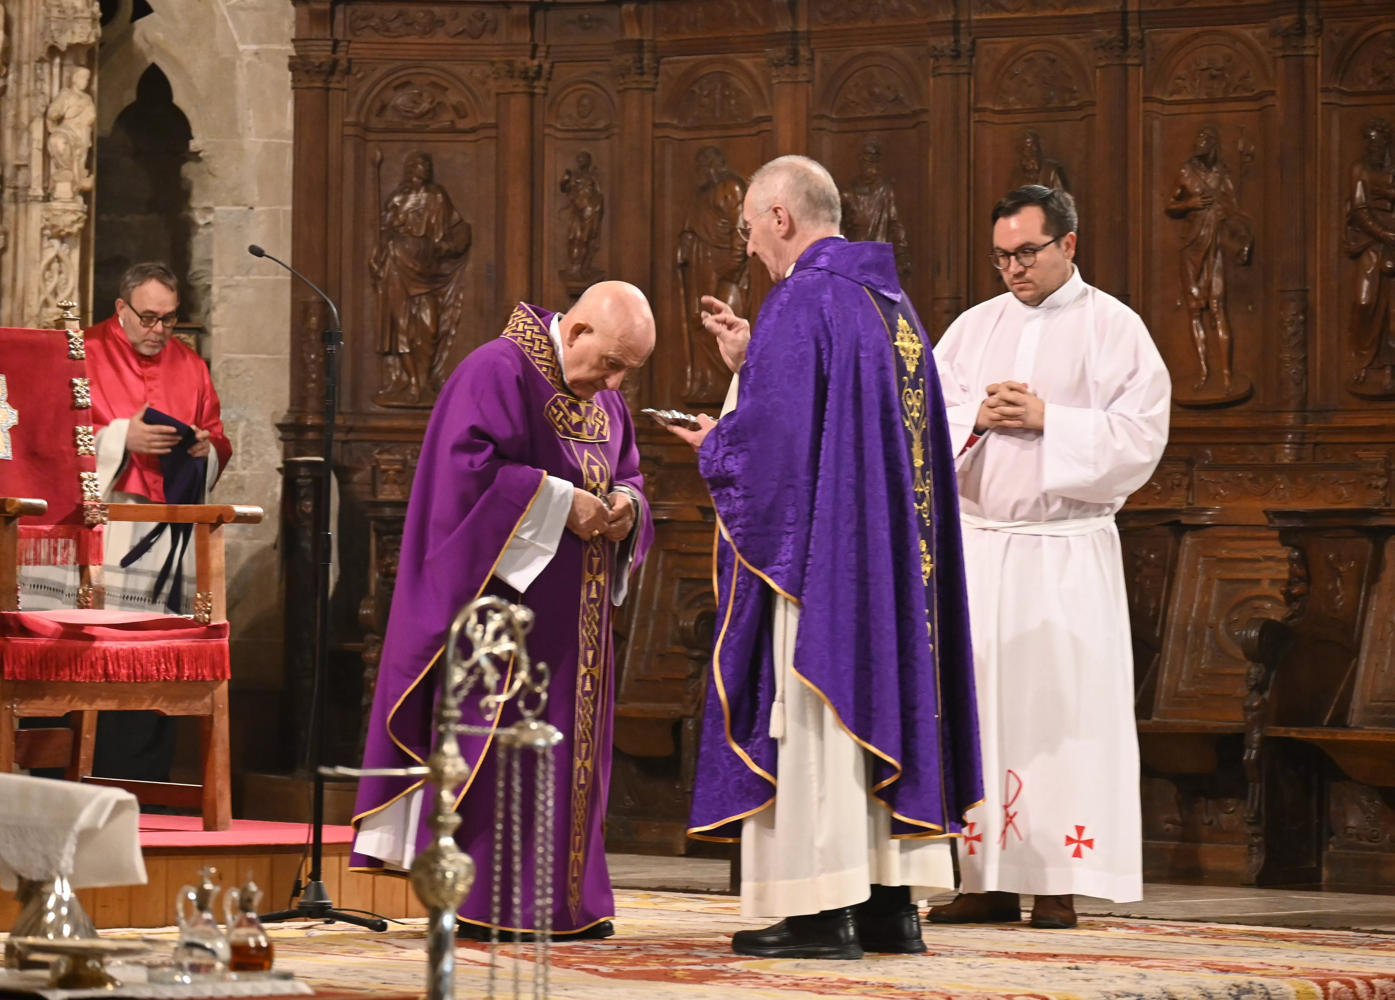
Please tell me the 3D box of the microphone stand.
[{"bbox_3d":[-0.893,0.200,14.500,0.340,1.580,0.340,0,0,15],"label":"microphone stand"}]

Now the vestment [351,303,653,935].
[{"bbox_3d":[-0.441,0.249,14.300,0.660,1.490,0.580,0,0,-45],"label":"vestment"}]

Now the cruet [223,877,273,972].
[{"bbox_3d":[-0.676,0.638,9.400,0.075,0.145,0.066,0,0,3],"label":"cruet"}]

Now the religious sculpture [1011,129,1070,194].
[{"bbox_3d":[0.914,-0.617,16.600,0.265,0.730,0.130,0,0,38],"label":"religious sculpture"}]

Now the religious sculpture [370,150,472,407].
[{"bbox_3d":[-0.785,-0.628,17.750,0.290,0.730,0.130,0,0,2],"label":"religious sculpture"}]

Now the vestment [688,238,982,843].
[{"bbox_3d":[0.300,0.088,13.750,0.560,1.330,0.630,0,0,25],"label":"vestment"}]

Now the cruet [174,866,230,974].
[{"bbox_3d":[-0.689,0.584,8.700,0.078,0.146,0.072,0,0,0],"label":"cruet"}]

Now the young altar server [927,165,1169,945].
[{"bbox_3d":[0.823,0.129,14.600,0.570,1.730,0.420,0,0,28],"label":"young altar server"}]

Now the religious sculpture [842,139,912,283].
[{"bbox_3d":[0.491,-0.640,17.400,0.220,0.725,0.100,0,0,41],"label":"religious sculpture"}]

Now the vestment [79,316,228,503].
[{"bbox_3d":[-1.533,-0.259,17.600,0.480,0.520,0.380,0,0,-10],"label":"vestment"}]

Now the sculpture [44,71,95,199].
[{"bbox_3d":[-1.797,-1.048,17.900,0.145,0.385,0.130,1,0,-25],"label":"sculpture"}]

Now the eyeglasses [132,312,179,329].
[{"bbox_3d":[-1.516,-0.526,17.352,0.140,0.045,0.140,1,25,-28],"label":"eyeglasses"}]

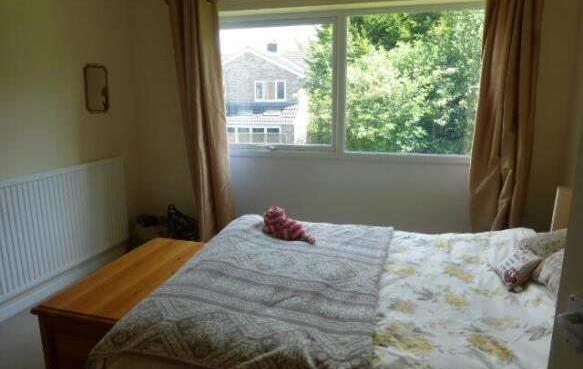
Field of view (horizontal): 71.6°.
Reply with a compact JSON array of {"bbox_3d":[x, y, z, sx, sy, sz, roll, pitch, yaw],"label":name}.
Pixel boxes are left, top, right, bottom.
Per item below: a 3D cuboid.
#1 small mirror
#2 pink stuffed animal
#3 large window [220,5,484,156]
[{"bbox_3d":[-1.525,-0.754,3.194,0.025,0.373,0.243,3,12,14],"label":"small mirror"},{"bbox_3d":[-0.011,0.214,2.284,0.295,0.152,0.160,6,13,26],"label":"pink stuffed animal"},{"bbox_3d":[0.402,-0.789,3.304,2.220,1.189,0.100,3,12,14],"label":"large window"}]

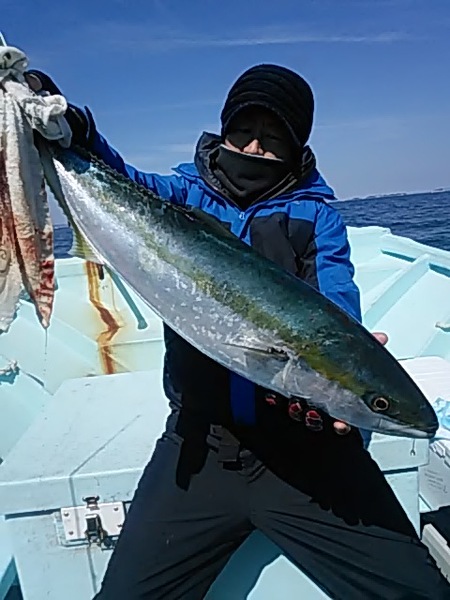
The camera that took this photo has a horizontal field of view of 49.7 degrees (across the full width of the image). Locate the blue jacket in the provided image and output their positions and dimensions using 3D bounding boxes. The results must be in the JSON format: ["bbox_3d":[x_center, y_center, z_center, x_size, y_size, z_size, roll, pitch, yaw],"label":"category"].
[{"bbox_3d":[0.025,-0.015,1.000,0.520,0.660,0.460,4,11,14],"label":"blue jacket"}]

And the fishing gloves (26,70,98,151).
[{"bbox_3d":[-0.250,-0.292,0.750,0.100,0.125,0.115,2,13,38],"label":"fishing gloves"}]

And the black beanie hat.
[{"bbox_3d":[0.096,-0.434,1.090,0.205,0.190,0.235,7,14,6],"label":"black beanie hat"}]

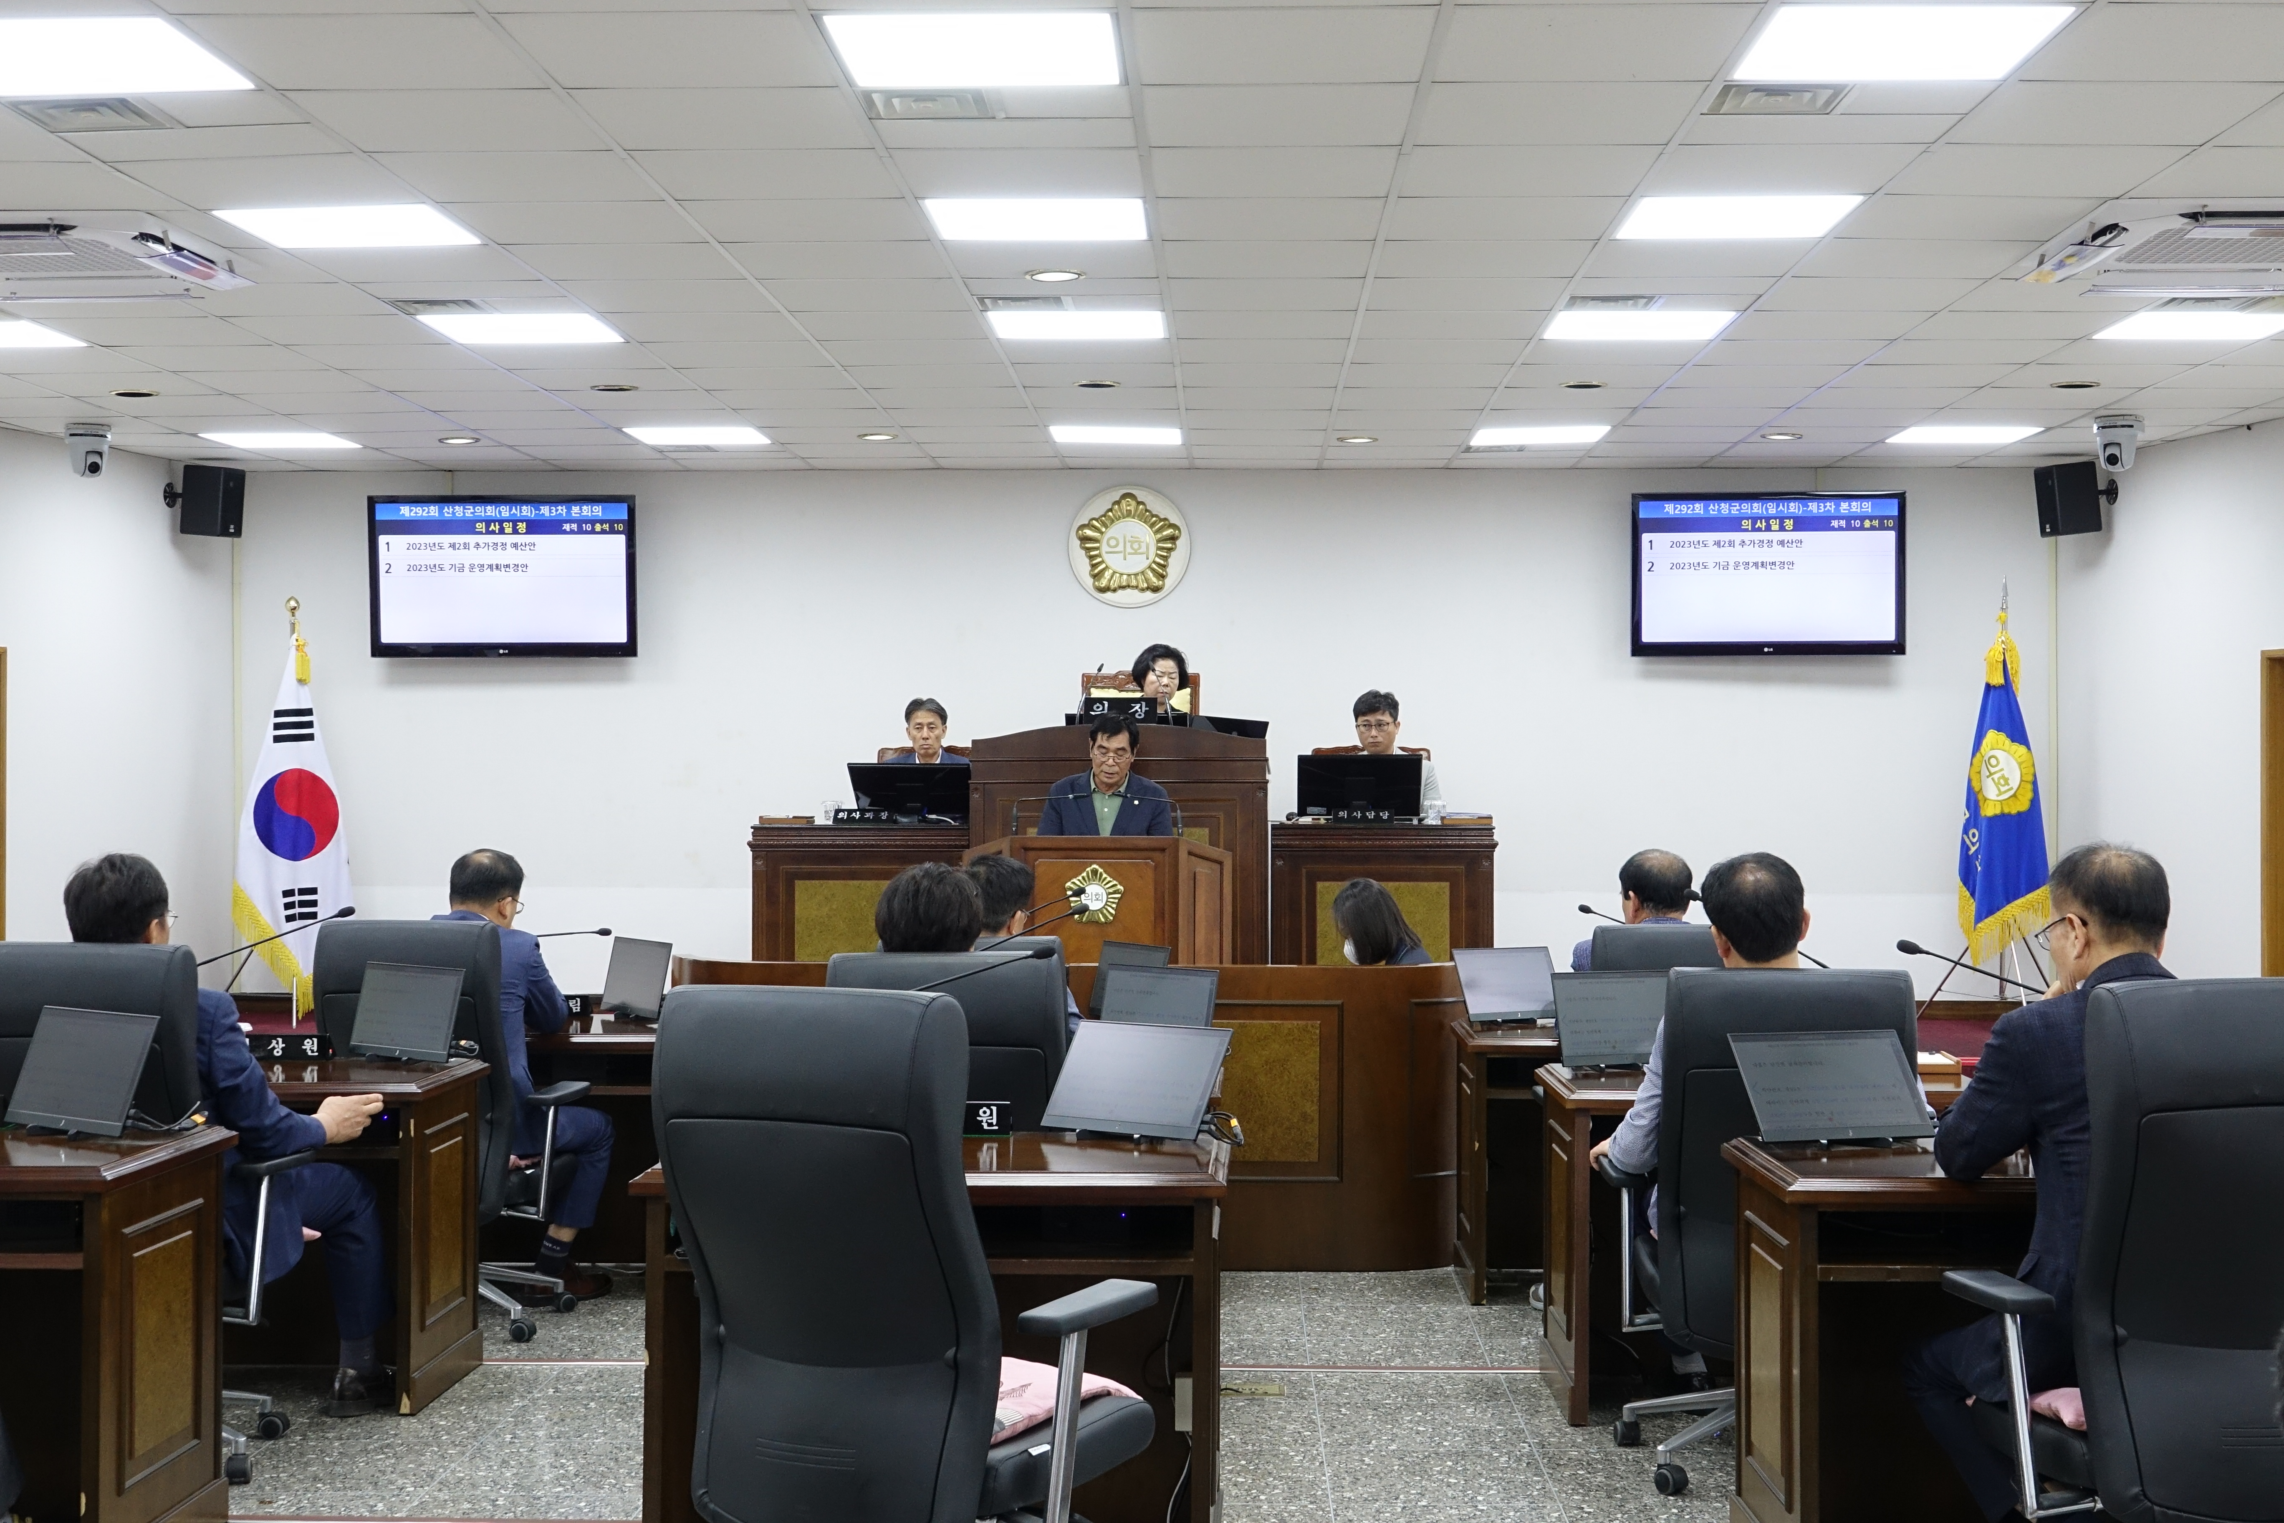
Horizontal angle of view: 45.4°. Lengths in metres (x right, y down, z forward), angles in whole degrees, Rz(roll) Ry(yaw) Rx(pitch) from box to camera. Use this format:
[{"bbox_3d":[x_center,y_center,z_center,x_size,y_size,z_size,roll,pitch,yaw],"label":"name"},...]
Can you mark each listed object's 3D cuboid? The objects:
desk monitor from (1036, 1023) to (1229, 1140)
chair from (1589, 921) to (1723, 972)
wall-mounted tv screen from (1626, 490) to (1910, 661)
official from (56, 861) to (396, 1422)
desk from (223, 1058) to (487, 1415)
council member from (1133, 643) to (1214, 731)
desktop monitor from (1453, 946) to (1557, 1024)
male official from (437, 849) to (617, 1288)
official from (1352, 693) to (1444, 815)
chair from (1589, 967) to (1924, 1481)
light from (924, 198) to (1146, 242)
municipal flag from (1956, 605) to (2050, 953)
[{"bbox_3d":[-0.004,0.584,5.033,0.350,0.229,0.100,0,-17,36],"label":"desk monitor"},{"bbox_3d":[1.380,0.967,7.200,0.670,1.085,0.680,0,0,-3],"label":"chair"},{"bbox_3d":[3.031,-0.907,13.200,1.310,0.785,0.080,0,0,2],"label":"wall-mounted tv screen"},{"bbox_3d":[-1.970,0.830,5.820,0.600,1.270,0.880,0,0,20],"label":"official"},{"bbox_3d":[-2.070,1.090,6.360,1.000,0.730,0.550,0,0,4],"label":"desk"},{"bbox_3d":[0.085,0.120,11.300,0.500,1.240,0.700,0,0,2],"label":"council member"},{"bbox_3d":[1.098,0.666,8.170,0.350,0.234,0.110,0,-12,-27],"label":"desktop monitor"},{"bbox_3d":[-1.710,0.880,7.370,0.550,1.280,0.880,0,0,22],"label":"male official"},{"bbox_3d":[1.082,0.331,12.049,0.520,1.280,0.720,0,0,2],"label":"official"},{"bbox_3d":[1.280,0.930,5.630,0.650,1.070,0.660,0,0,-4],"label":"chair"},{"bbox_3d":[-0.276,-1.467,7.300,0.600,0.050,0.600,0,0,2],"label":"light"},{"bbox_3d":[3.987,0.107,12.618,0.440,1.680,0.280,0,0,8],"label":"municipal flag"}]

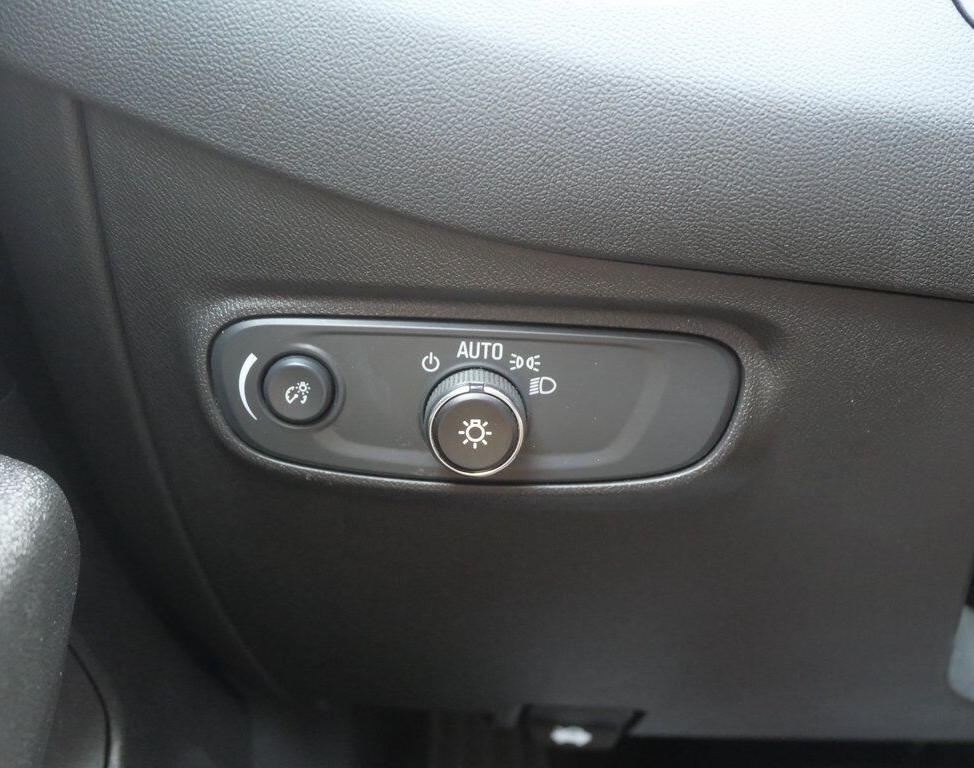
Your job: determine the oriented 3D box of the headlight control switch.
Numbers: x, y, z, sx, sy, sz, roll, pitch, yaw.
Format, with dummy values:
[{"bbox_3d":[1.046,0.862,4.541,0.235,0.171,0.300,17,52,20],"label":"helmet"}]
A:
[{"bbox_3d":[-0.004,0.013,0.319,0.033,0.033,0.016,2,18,-1],"label":"headlight control switch"}]

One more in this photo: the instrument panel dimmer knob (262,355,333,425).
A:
[{"bbox_3d":[-0.061,0.002,0.323,0.022,0.022,0.006,2,18,-1],"label":"instrument panel dimmer knob"}]

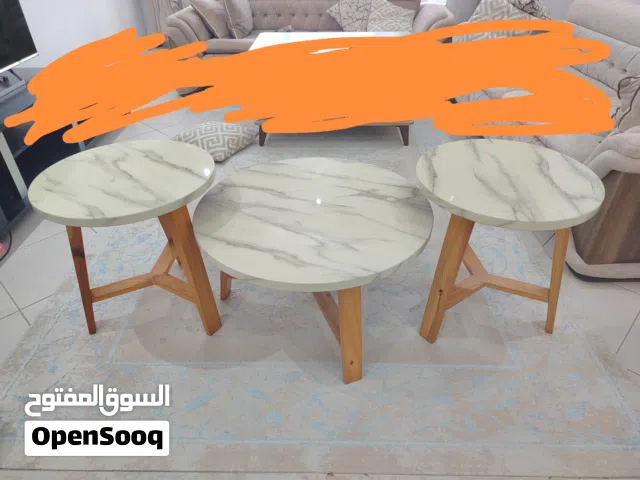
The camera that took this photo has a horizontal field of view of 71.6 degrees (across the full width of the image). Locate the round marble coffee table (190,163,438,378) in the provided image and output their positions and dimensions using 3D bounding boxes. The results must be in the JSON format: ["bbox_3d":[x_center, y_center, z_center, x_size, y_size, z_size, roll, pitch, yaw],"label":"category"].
[{"bbox_3d":[-0.015,0.072,1.456,0.706,0.417,0.706,-1,35,0],"label":"round marble coffee table"}]

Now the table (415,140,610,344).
[{"bbox_3d":[0.530,0.031,1.406,0.499,0.529,0.499,-1,35,0],"label":"table"}]

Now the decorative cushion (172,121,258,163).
[{"bbox_3d":[-0.653,-0.630,2.744,0.460,0.130,0.460,17,39,23],"label":"decorative cushion"}]

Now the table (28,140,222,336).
[{"bbox_3d":[-0.560,0.023,1.439,0.499,0.529,0.499,-1,35,0],"label":"table"}]

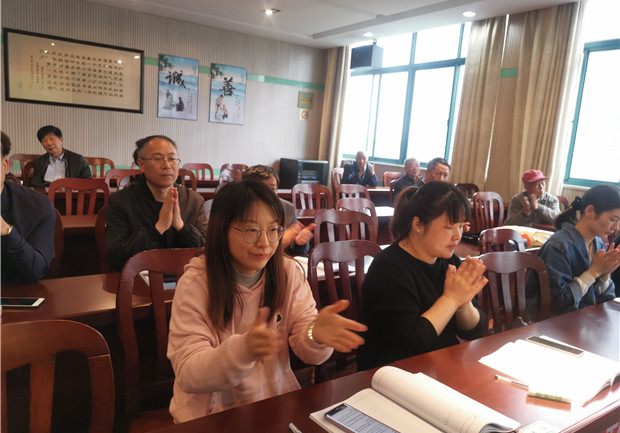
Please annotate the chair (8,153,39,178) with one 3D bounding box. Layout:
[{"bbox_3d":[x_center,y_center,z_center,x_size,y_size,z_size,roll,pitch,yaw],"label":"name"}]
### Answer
[{"bbox_3d":[-3.225,-0.225,5.622,0.460,0.950,0.520,-2,11,-35],"label":"chair"}]

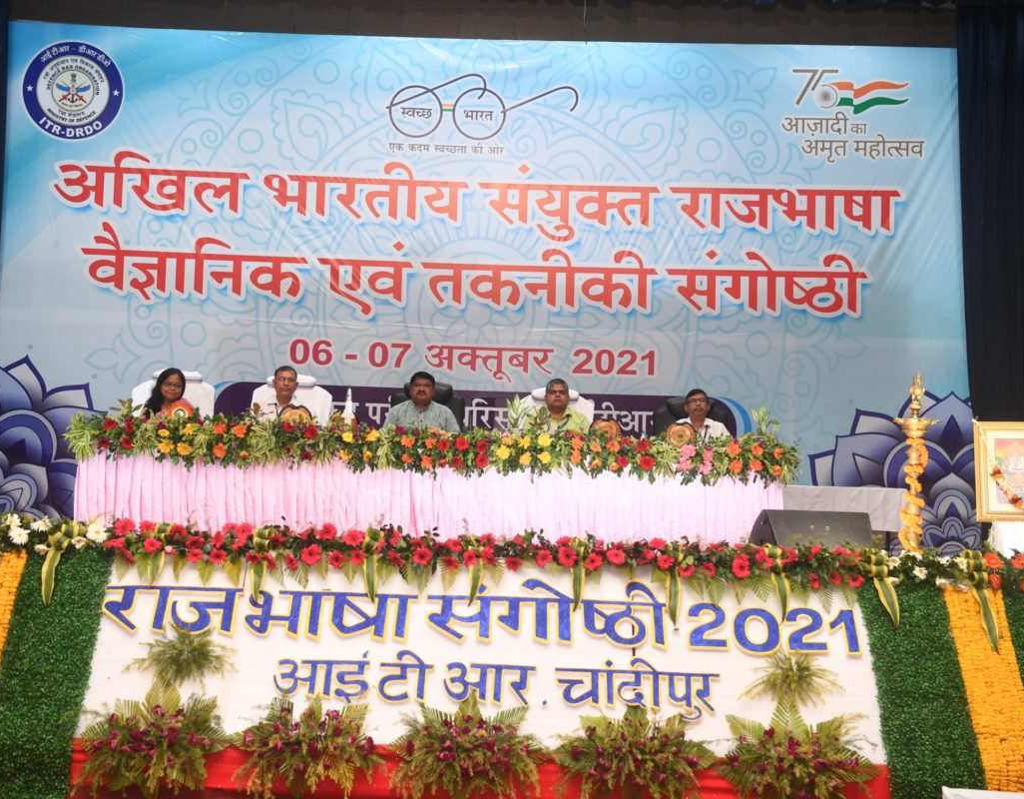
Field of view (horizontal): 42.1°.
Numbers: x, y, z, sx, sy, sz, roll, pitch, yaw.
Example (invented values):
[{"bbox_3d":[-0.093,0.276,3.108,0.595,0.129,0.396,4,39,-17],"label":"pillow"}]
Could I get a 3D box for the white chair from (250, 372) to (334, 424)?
[{"bbox_3d":[-1.673,0.414,9.759,0.660,1.250,0.720,2,-6,0],"label":"white chair"}]

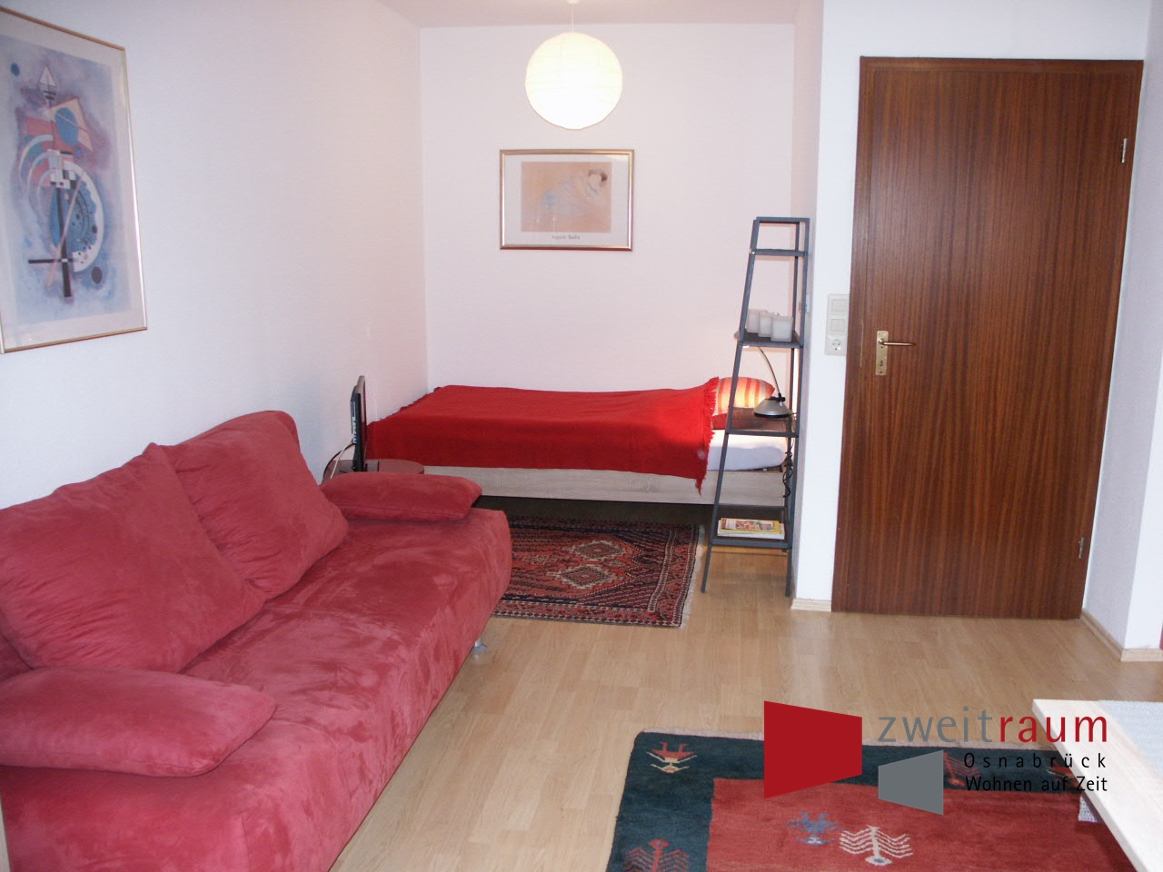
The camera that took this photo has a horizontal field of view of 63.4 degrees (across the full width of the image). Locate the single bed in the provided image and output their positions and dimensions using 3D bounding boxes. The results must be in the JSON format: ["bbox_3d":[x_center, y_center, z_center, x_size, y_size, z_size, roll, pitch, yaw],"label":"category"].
[{"bbox_3d":[0.027,0.090,4.859,1.990,0.590,0.960,2,12,7],"label":"single bed"}]

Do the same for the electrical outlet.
[{"bbox_3d":[0.923,-0.398,3.397,0.082,0.225,0.015,2,12,7],"label":"electrical outlet"}]

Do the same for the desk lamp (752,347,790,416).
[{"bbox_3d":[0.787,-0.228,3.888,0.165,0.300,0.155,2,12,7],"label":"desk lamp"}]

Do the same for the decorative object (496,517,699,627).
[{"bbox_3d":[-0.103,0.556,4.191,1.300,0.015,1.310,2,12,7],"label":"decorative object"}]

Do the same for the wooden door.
[{"bbox_3d":[1.430,-0.301,3.365,0.930,2.030,0.060,2,12,7],"label":"wooden door"}]

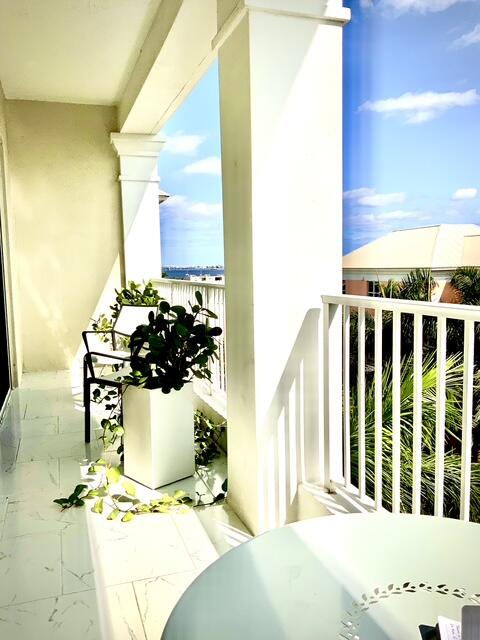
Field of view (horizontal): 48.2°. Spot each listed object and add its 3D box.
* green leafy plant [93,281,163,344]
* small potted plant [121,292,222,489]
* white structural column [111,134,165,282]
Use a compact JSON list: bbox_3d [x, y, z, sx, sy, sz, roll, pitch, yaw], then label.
[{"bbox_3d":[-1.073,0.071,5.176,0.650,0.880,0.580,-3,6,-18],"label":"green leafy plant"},{"bbox_3d":[-0.399,0.374,3.106,0.470,1.055,0.470,5,8,44],"label":"small potted plant"},{"bbox_3d":[-1.233,-0.811,6.630,0.624,2.744,0.528,-3,6,-18],"label":"white structural column"}]

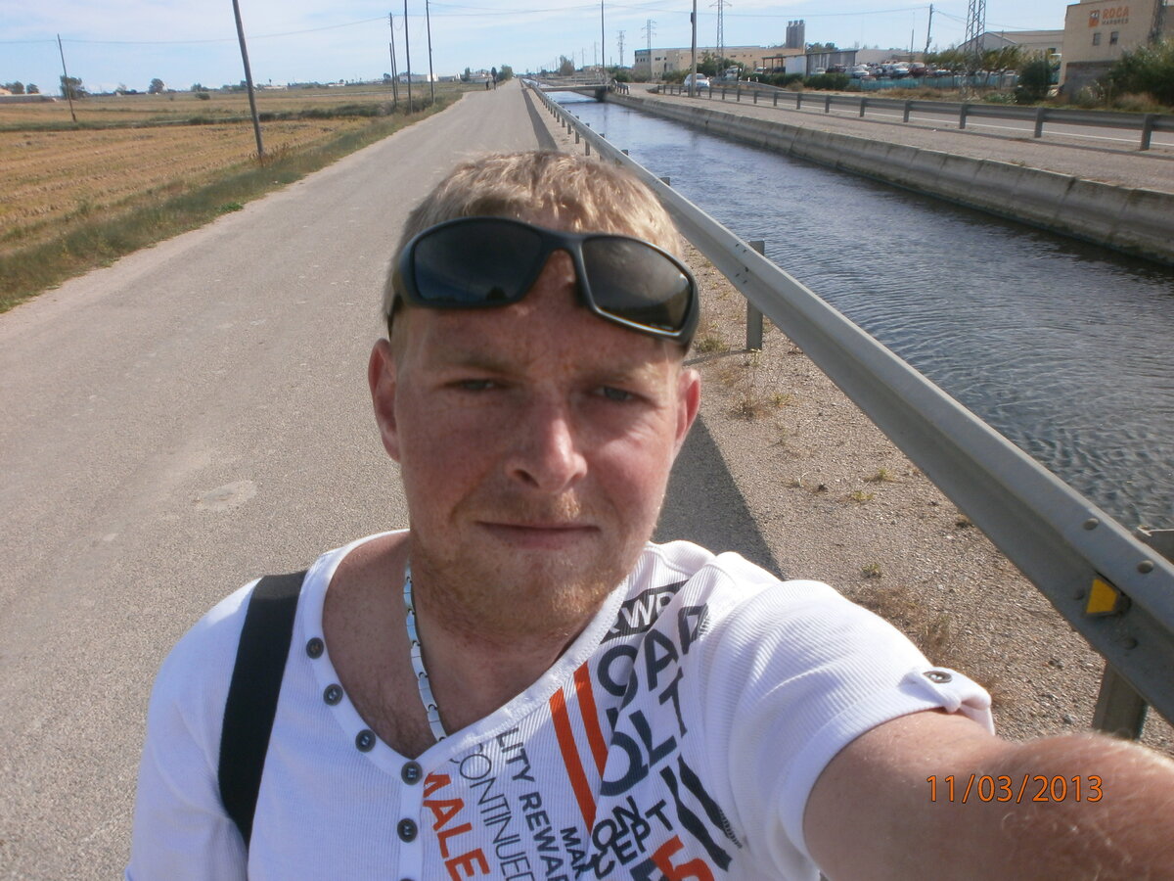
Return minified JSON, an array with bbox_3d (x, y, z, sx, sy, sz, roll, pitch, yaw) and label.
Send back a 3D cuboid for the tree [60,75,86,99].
[{"bbox_3d":[-185.632,-127.346,330.641,10.500,9.300,9.500,-13,24,-25],"label":"tree"}]

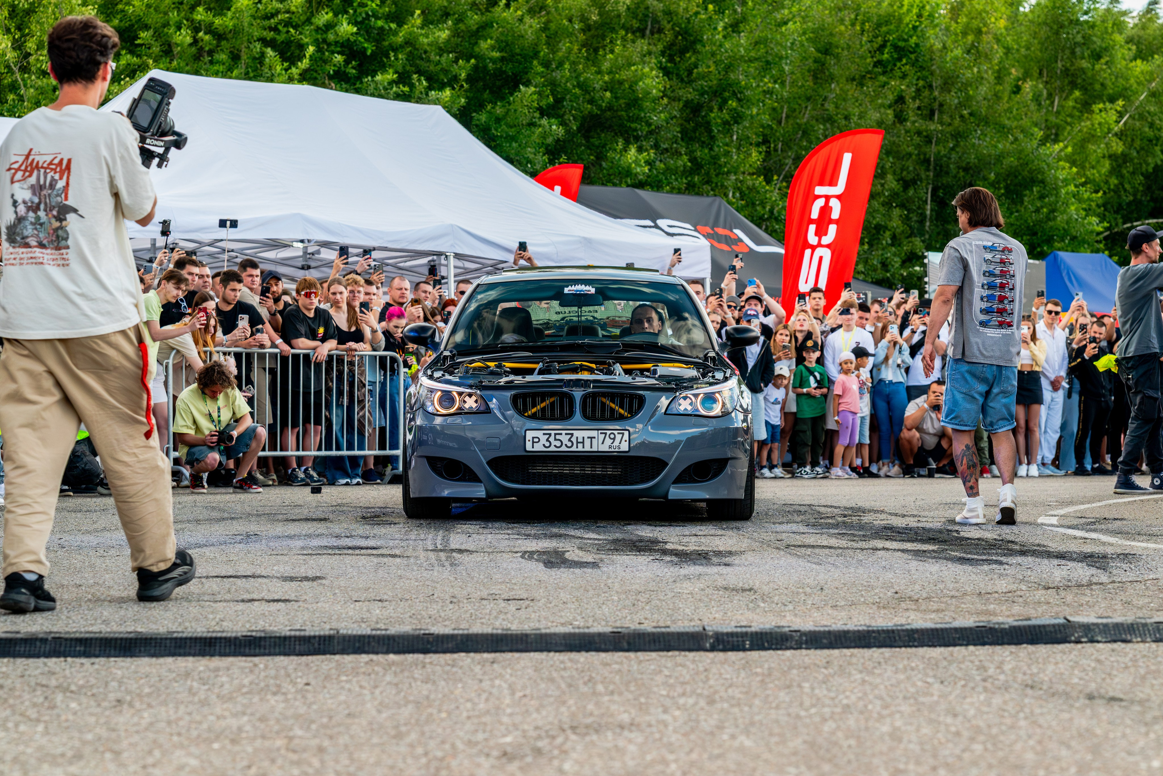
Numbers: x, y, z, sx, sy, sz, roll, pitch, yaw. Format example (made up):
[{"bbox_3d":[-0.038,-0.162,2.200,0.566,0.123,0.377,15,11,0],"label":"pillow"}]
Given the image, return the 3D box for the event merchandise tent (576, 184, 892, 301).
[{"bbox_3d":[0.730,-0.980,39.500,3.900,3.800,7.700,0,-1,44],"label":"event merchandise tent"}]

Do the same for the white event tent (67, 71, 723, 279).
[{"bbox_3d":[-2.780,-1.120,27.800,4.100,3.860,7.800,0,-1,42],"label":"white event tent"}]

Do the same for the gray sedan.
[{"bbox_3d":[0.010,-0.008,16.330,1.880,1.450,4.850,0,-1,1],"label":"gray sedan"}]

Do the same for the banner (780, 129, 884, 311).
[{"bbox_3d":[2.830,-1.030,31.000,1.150,3.790,0.150,0,-1,-6],"label":"banner"}]

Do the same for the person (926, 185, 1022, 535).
[{"bbox_3d":[2.075,-0.170,14.500,0.540,1.770,0.430,1,-1,-30],"label":"person"}]

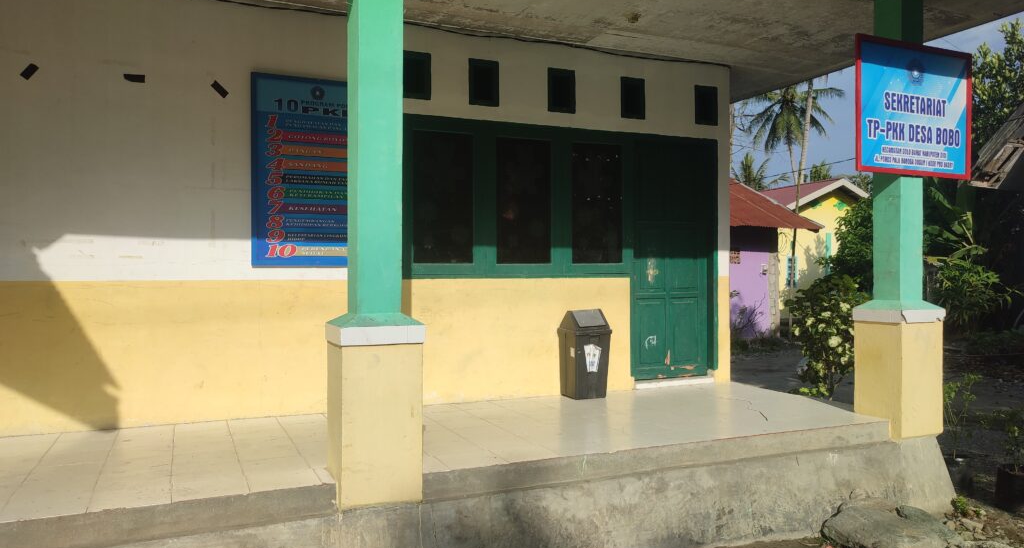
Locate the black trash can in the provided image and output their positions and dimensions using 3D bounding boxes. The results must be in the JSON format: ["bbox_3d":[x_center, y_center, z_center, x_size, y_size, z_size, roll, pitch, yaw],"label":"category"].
[{"bbox_3d":[0.572,0.623,5.778,0.314,0.675,0.299,0,0,-24],"label":"black trash can"}]

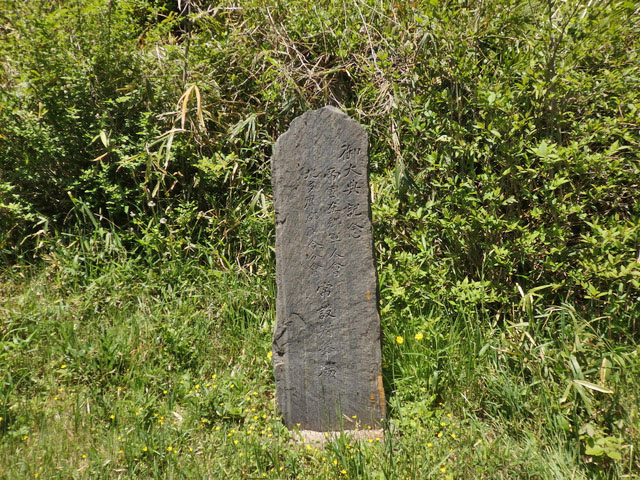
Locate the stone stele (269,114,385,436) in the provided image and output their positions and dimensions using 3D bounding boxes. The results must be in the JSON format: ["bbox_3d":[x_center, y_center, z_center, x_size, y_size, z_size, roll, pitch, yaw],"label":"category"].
[{"bbox_3d":[0.041,0.138,2.400,0.455,1.380,0.120,-1,6,2],"label":"stone stele"}]

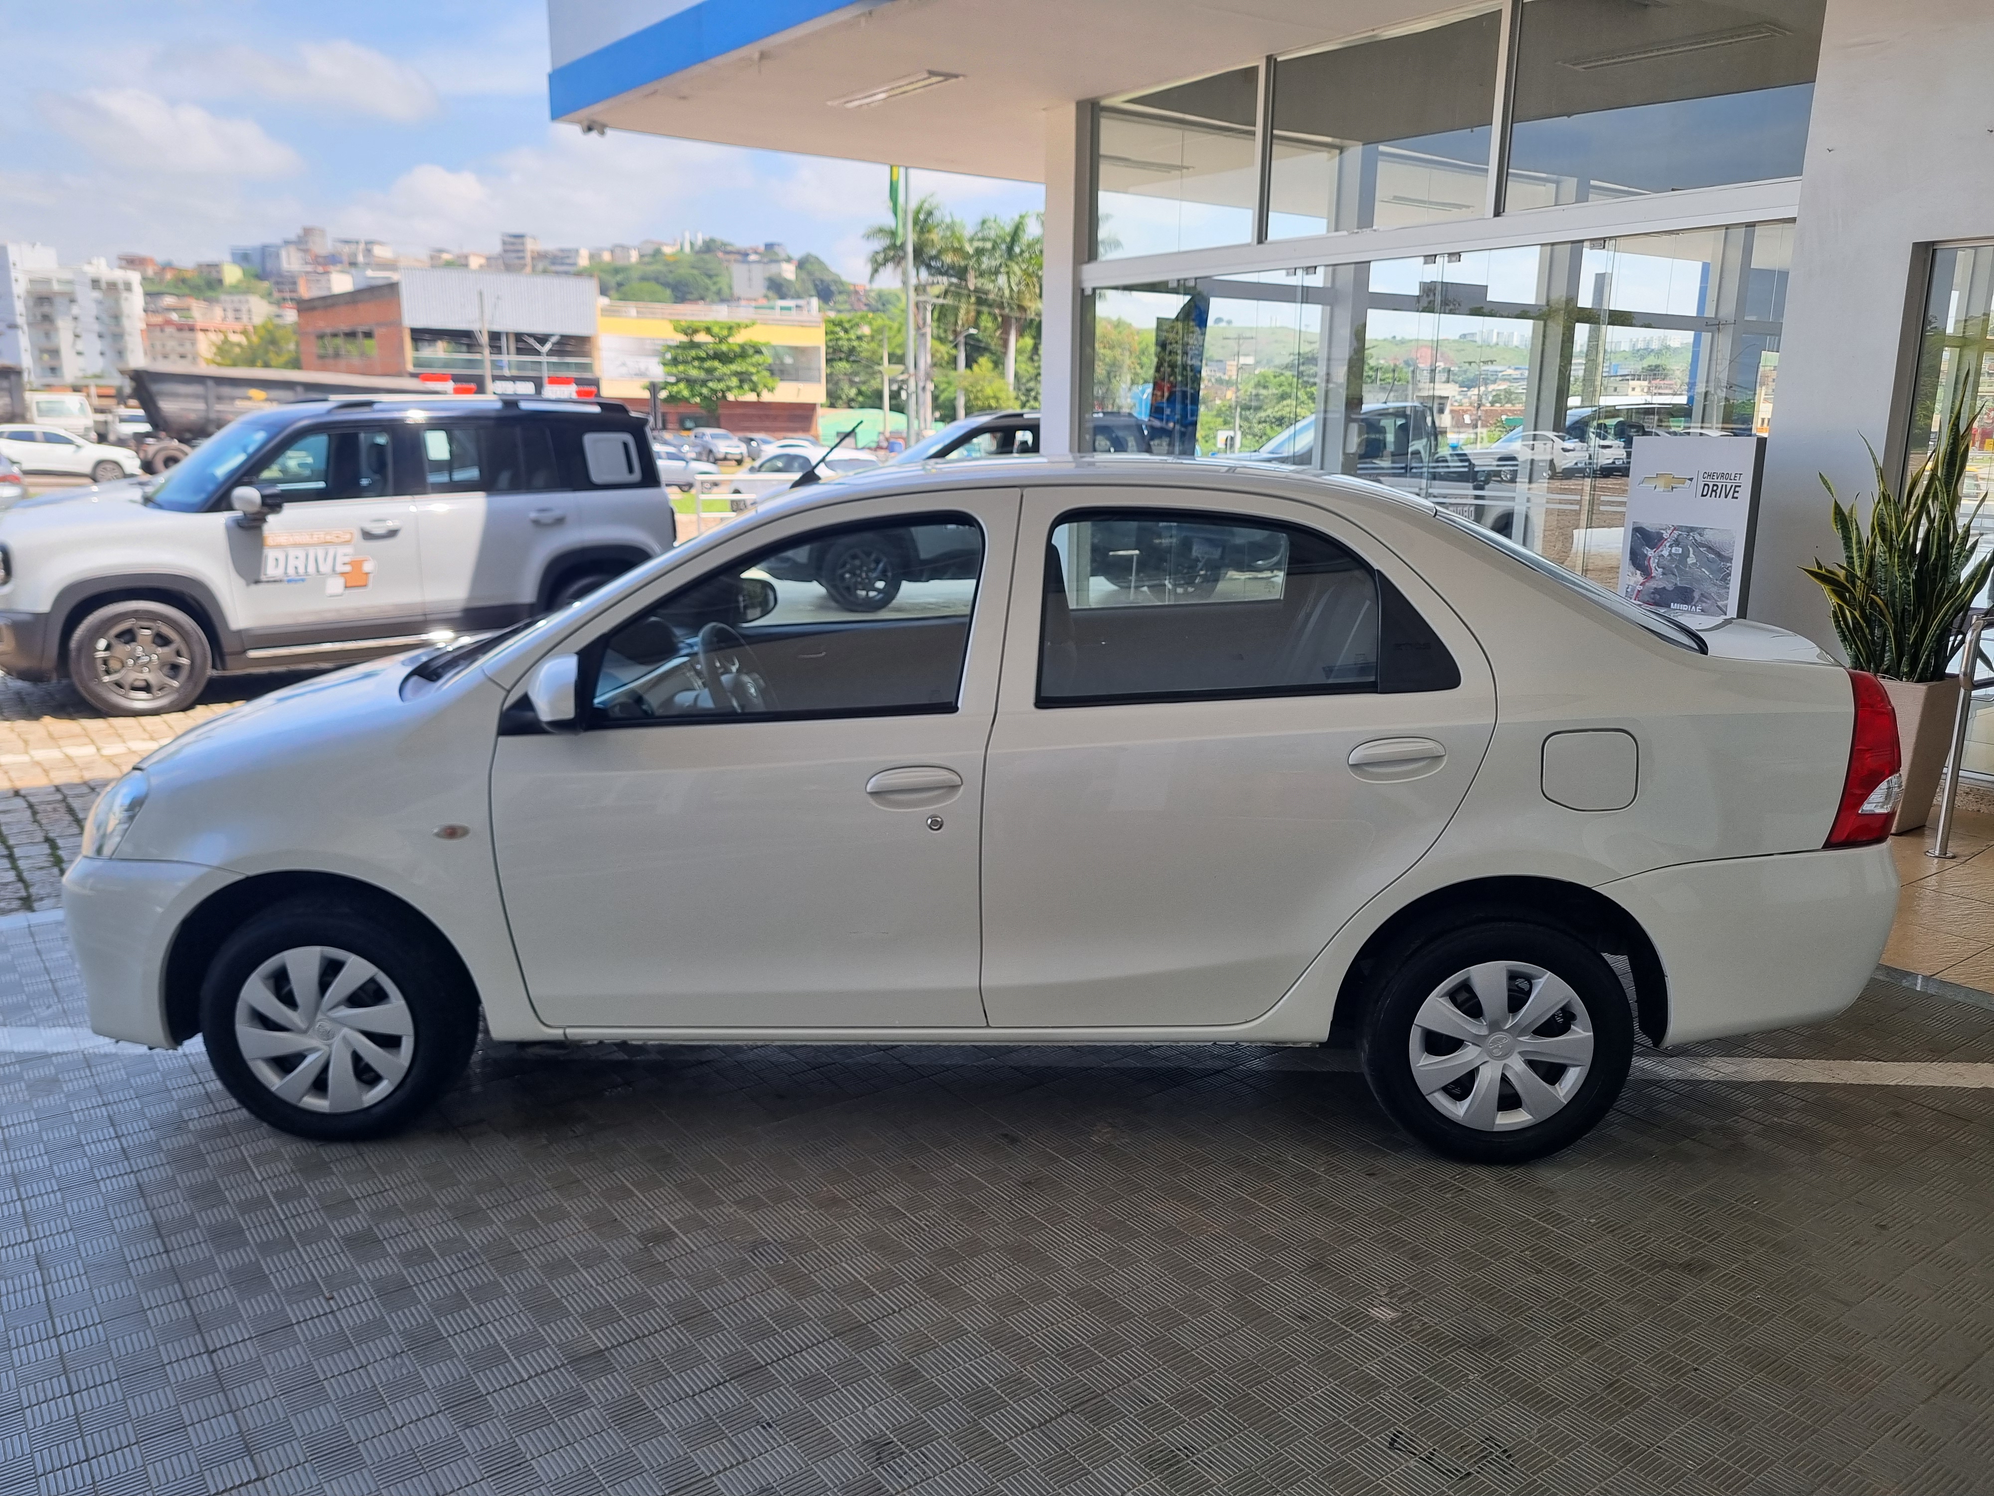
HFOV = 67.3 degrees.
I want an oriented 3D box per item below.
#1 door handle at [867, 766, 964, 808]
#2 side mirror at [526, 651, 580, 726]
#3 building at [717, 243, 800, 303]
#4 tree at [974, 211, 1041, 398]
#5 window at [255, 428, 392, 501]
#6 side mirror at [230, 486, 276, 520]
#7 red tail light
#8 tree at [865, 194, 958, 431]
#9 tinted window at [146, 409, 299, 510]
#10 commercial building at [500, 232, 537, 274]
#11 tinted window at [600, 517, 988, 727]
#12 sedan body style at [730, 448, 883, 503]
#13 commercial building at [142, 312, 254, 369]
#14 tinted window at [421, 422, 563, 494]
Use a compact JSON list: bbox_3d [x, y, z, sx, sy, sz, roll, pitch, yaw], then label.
[{"bbox_3d":[-0.173,0.081,3.103,0.208,0.090,0.055,1,13,0],"label":"door handle"},{"bbox_3d":[-0.884,-0.122,3.010,0.110,0.150,0.200,1,13,1],"label":"side mirror"},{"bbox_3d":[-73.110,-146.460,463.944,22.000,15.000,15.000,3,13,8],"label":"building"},{"bbox_3d":[0.933,-27.627,98.427,5.600,14.310,5.600,0,13,0],"label":"tree"},{"bbox_3d":[-3.660,-1.549,8.159,0.748,0.373,0.040,-10,3,-39],"label":"window"},{"bbox_3d":[-3.863,-1.273,7.795,0.170,0.160,0.220,-10,17,-39],"label":"side mirror"},{"bbox_3d":[1.879,0.016,3.244,0.240,0.400,0.270,1,13,1],"label":"red tail light"},{"bbox_3d":[-5.039,-26.830,93.396,6.200,14.590,6.200,0,13,0],"label":"tree"},{"bbox_3d":[-4.642,-1.694,8.834,1.380,0.740,0.130,15,-25,49],"label":"tinted window"},{"bbox_3d":[-171.477,-176.783,536.996,10.500,16.000,10.000,3,13,12],"label":"commercial building"},{"bbox_3d":[-0.439,-0.270,3.149,0.810,0.452,0.050,1,-6,0],"label":"tinted window"},{"bbox_3d":[-4.349,-6.136,34.700,1.750,1.490,4.250,-10,16,-39],"label":"sedan body style"},{"bbox_3d":[-173.250,-86.033,325.000,17.000,16.000,17.000,-12,18,-44],"label":"commercial building"},{"bbox_3d":[-2.948,-1.688,8.746,0.813,0.399,0.040,-10,3,-39],"label":"tinted window"}]

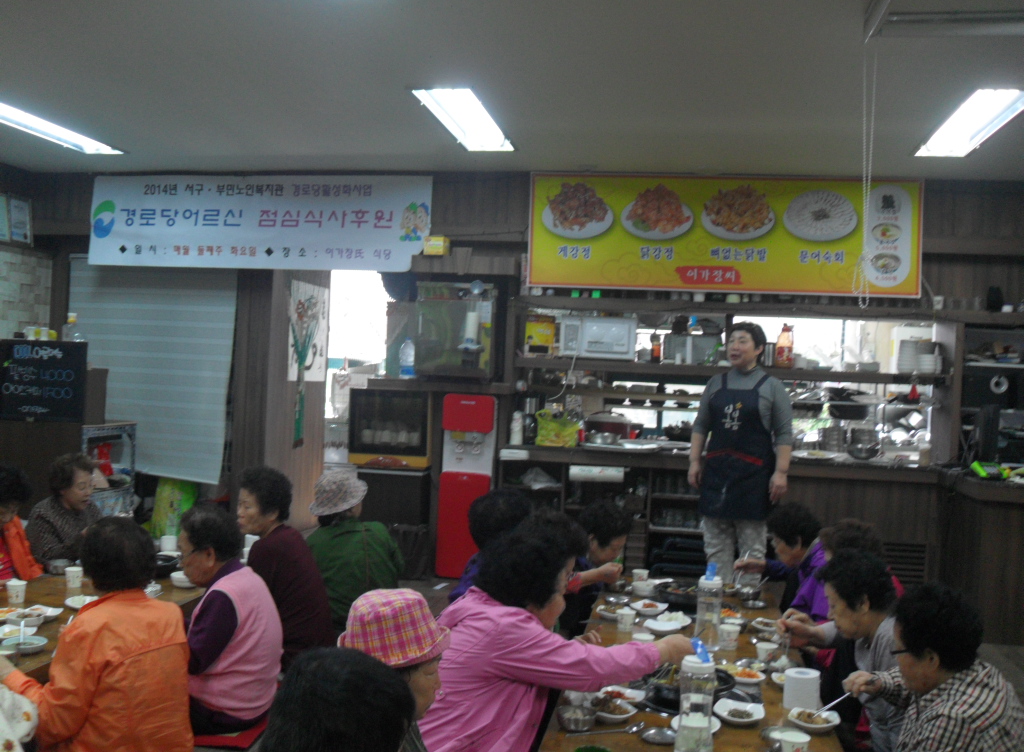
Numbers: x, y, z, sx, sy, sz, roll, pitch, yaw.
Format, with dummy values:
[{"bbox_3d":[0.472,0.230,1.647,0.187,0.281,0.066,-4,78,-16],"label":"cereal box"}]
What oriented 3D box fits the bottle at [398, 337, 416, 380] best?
[{"bbox_3d":[-0.690,-0.116,6.864,0.100,0.270,0.098,2,0,10],"label":"bottle"}]

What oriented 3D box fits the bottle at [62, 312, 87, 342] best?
[{"bbox_3d":[-2.531,-0.218,5.961,0.108,0.290,0.105,2,0,10],"label":"bottle"}]

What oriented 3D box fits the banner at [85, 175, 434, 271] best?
[{"bbox_3d":[-1.678,-1.013,6.808,2.350,0.610,0.030,2,0,10],"label":"banner"}]

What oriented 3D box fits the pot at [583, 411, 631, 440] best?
[{"bbox_3d":[0.620,0.331,6.789,0.310,0.205,0.290,2,0,10],"label":"pot"}]

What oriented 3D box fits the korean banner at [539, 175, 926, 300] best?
[{"bbox_3d":[1.263,-0.855,6.306,2.330,0.710,0.040,2,0,10],"label":"korean banner"}]

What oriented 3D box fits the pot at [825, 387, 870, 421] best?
[{"bbox_3d":[2.071,0.170,6.392,0.280,0.200,0.260,2,0,10],"label":"pot"}]

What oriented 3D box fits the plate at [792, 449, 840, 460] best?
[{"bbox_3d":[1.811,0.469,6.179,0.285,0.035,0.270,2,0,10],"label":"plate"}]

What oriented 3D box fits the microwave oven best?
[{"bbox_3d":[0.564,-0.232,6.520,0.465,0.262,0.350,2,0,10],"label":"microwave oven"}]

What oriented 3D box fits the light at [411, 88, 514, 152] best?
[{"bbox_3d":[-0.223,-1.282,5.407,0.285,0.070,1.245,2,0,10],"label":"light"}]

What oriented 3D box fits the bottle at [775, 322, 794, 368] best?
[{"bbox_3d":[1.634,-0.179,6.196,0.100,0.268,0.085,2,0,10],"label":"bottle"}]

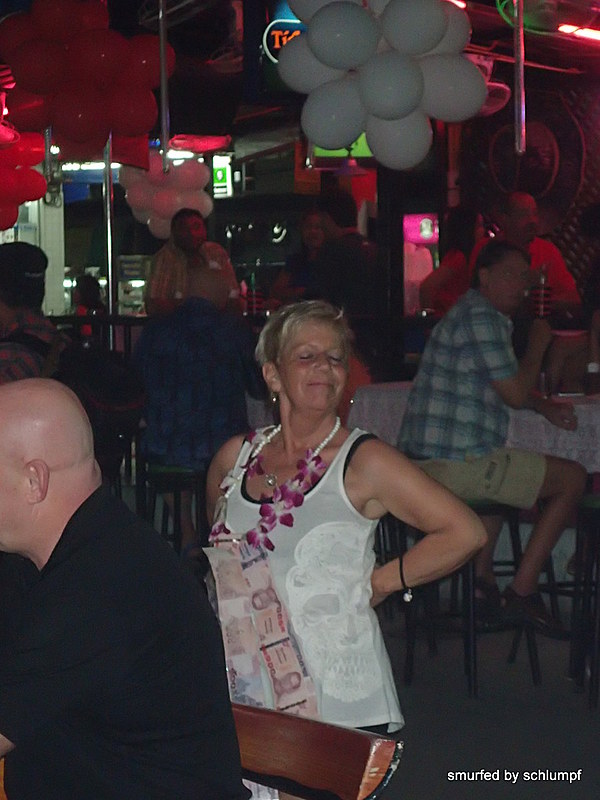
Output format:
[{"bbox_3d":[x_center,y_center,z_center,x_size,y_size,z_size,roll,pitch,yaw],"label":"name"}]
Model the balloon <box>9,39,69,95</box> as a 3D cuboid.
[{"bbox_3d":[-1.188,-1.515,10.500,0.275,0.280,0.275,-1,4,0],"label":"balloon"}]

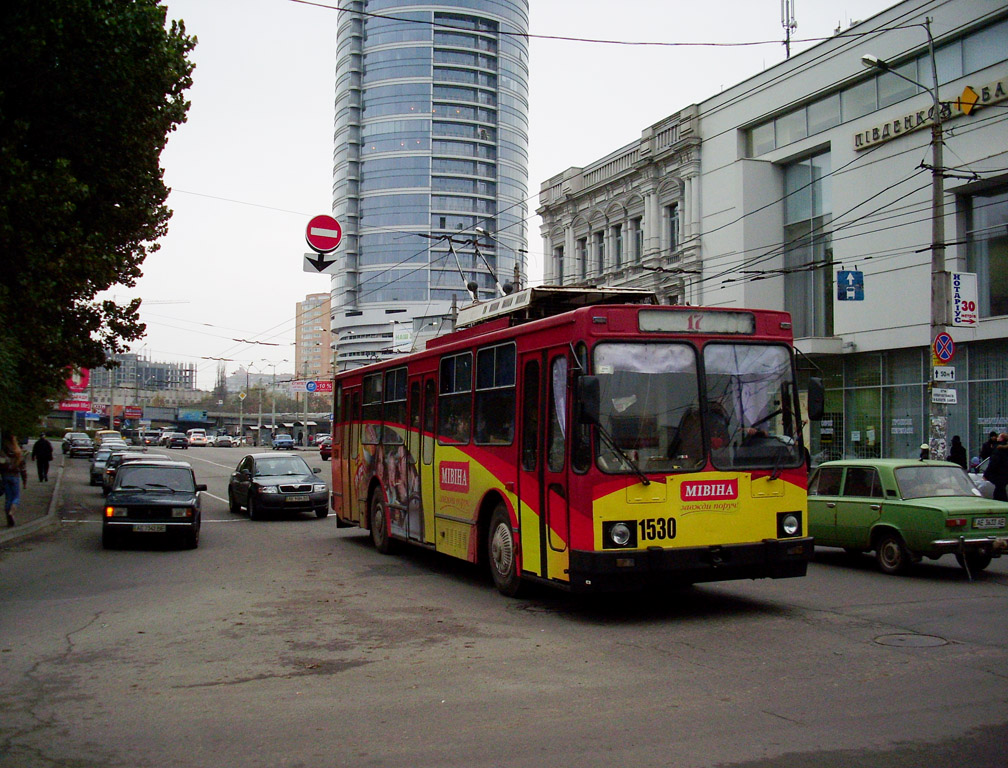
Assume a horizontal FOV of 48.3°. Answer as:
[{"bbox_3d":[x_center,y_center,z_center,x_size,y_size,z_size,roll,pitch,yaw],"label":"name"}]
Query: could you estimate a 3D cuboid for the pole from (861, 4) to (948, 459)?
[{"bbox_3d":[7.996,-2.335,22.306,1.900,10.087,0.400,1,-3,-21],"label":"pole"}]

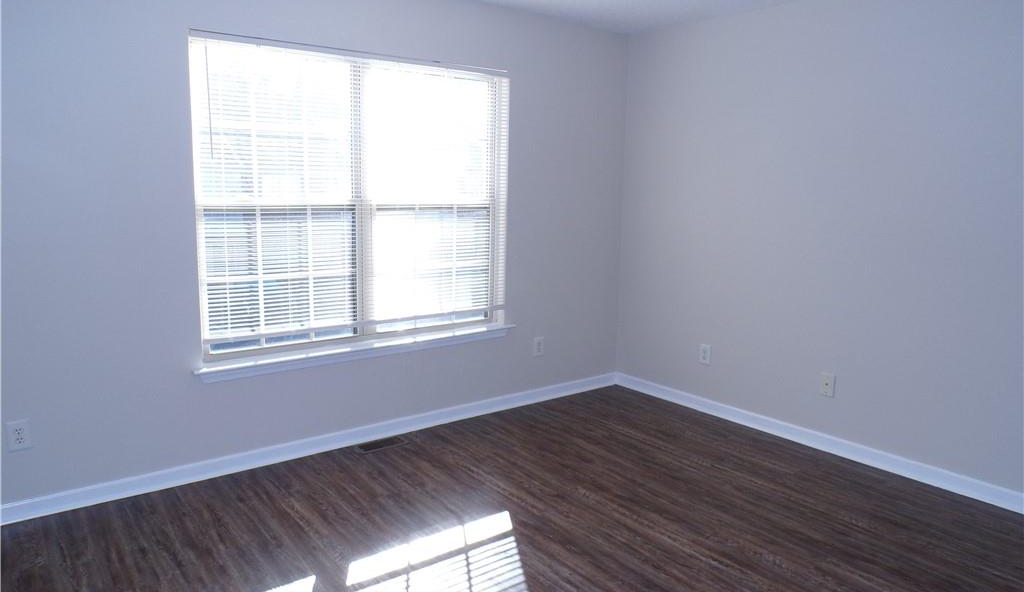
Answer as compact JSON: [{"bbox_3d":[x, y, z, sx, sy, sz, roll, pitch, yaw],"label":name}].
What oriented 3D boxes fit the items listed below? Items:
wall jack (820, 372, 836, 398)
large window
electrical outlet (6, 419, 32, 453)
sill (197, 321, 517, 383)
[{"bbox_3d":[1.733,0.494,3.897,0.010,0.119,0.074,-6,12,-38],"label":"wall jack"},{"bbox_3d":[-0.760,-0.500,3.815,1.790,1.500,0.100,-6,12,-38],"label":"large window"},{"bbox_3d":[-2.029,0.577,2.925,0.074,0.119,0.010,-6,12,-38],"label":"electrical outlet"},{"bbox_3d":[-0.757,0.291,3.935,1.920,0.076,0.115,-6,12,-38],"label":"sill"}]

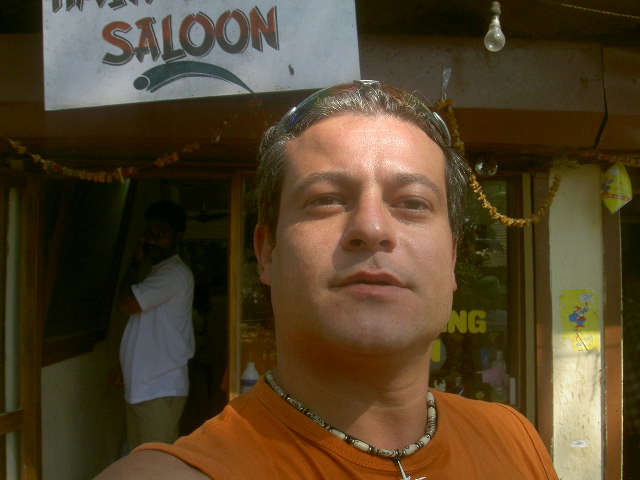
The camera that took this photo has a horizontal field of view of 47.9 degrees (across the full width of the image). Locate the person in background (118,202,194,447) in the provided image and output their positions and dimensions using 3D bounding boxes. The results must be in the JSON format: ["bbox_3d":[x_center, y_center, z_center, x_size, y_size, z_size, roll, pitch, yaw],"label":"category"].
[{"bbox_3d":[-0.700,0.670,3.080,0.370,1.690,0.480,1,-3,-14],"label":"person in background"}]

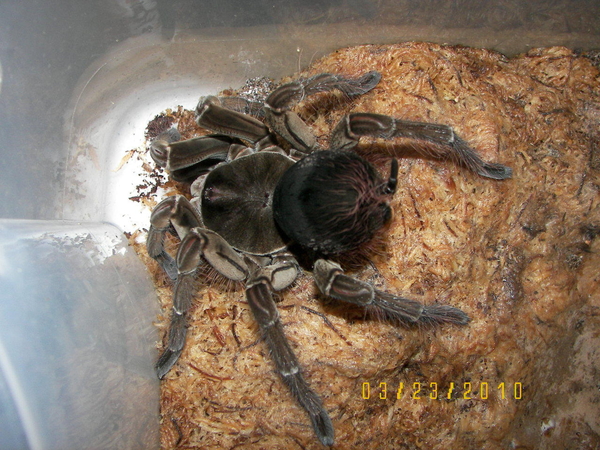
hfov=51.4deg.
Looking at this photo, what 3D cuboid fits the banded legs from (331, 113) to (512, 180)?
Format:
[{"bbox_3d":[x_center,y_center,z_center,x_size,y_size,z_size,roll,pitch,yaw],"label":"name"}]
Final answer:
[{"bbox_3d":[0.040,-0.026,0.199,0.063,0.021,0.014,4,71,0],"label":"banded legs"}]

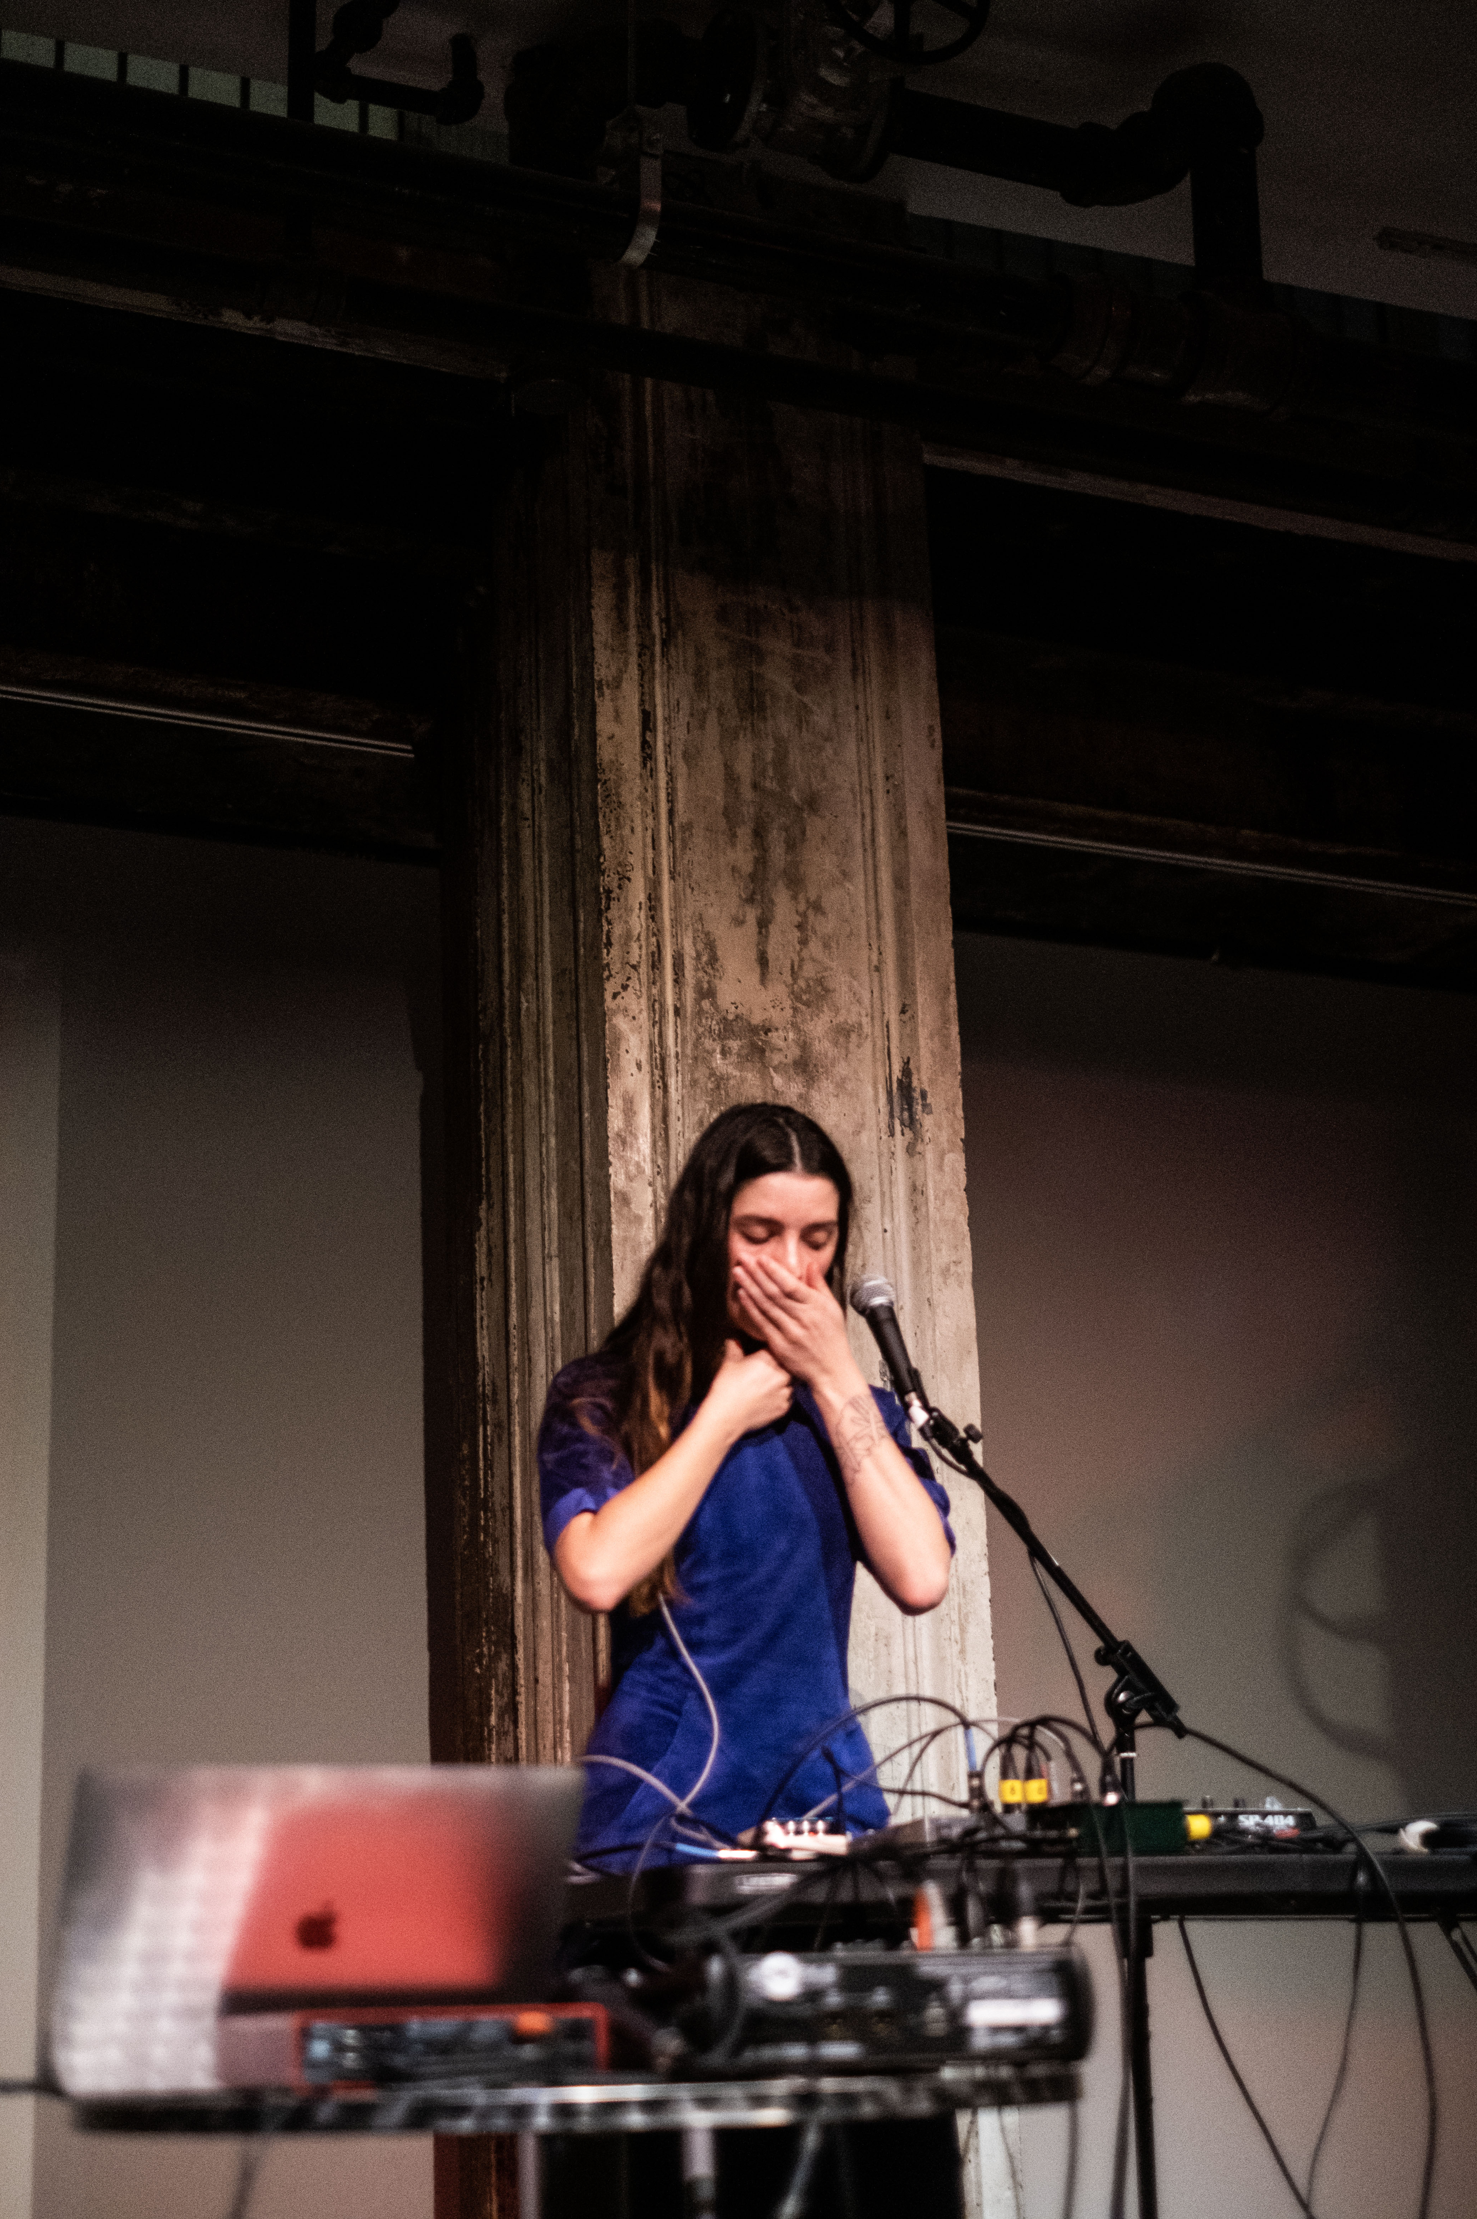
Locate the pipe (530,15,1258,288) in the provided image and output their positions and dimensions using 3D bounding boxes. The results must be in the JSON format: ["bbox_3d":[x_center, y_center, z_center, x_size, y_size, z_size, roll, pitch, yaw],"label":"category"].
[{"bbox_3d":[0.208,-1.334,4.466,1.075,0.395,0.350,6,-19,-24],"label":"pipe"}]

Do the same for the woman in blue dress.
[{"bbox_3d":[0.019,0.766,3.387,0.460,1.630,0.340,4,-18,-19],"label":"woman in blue dress"}]

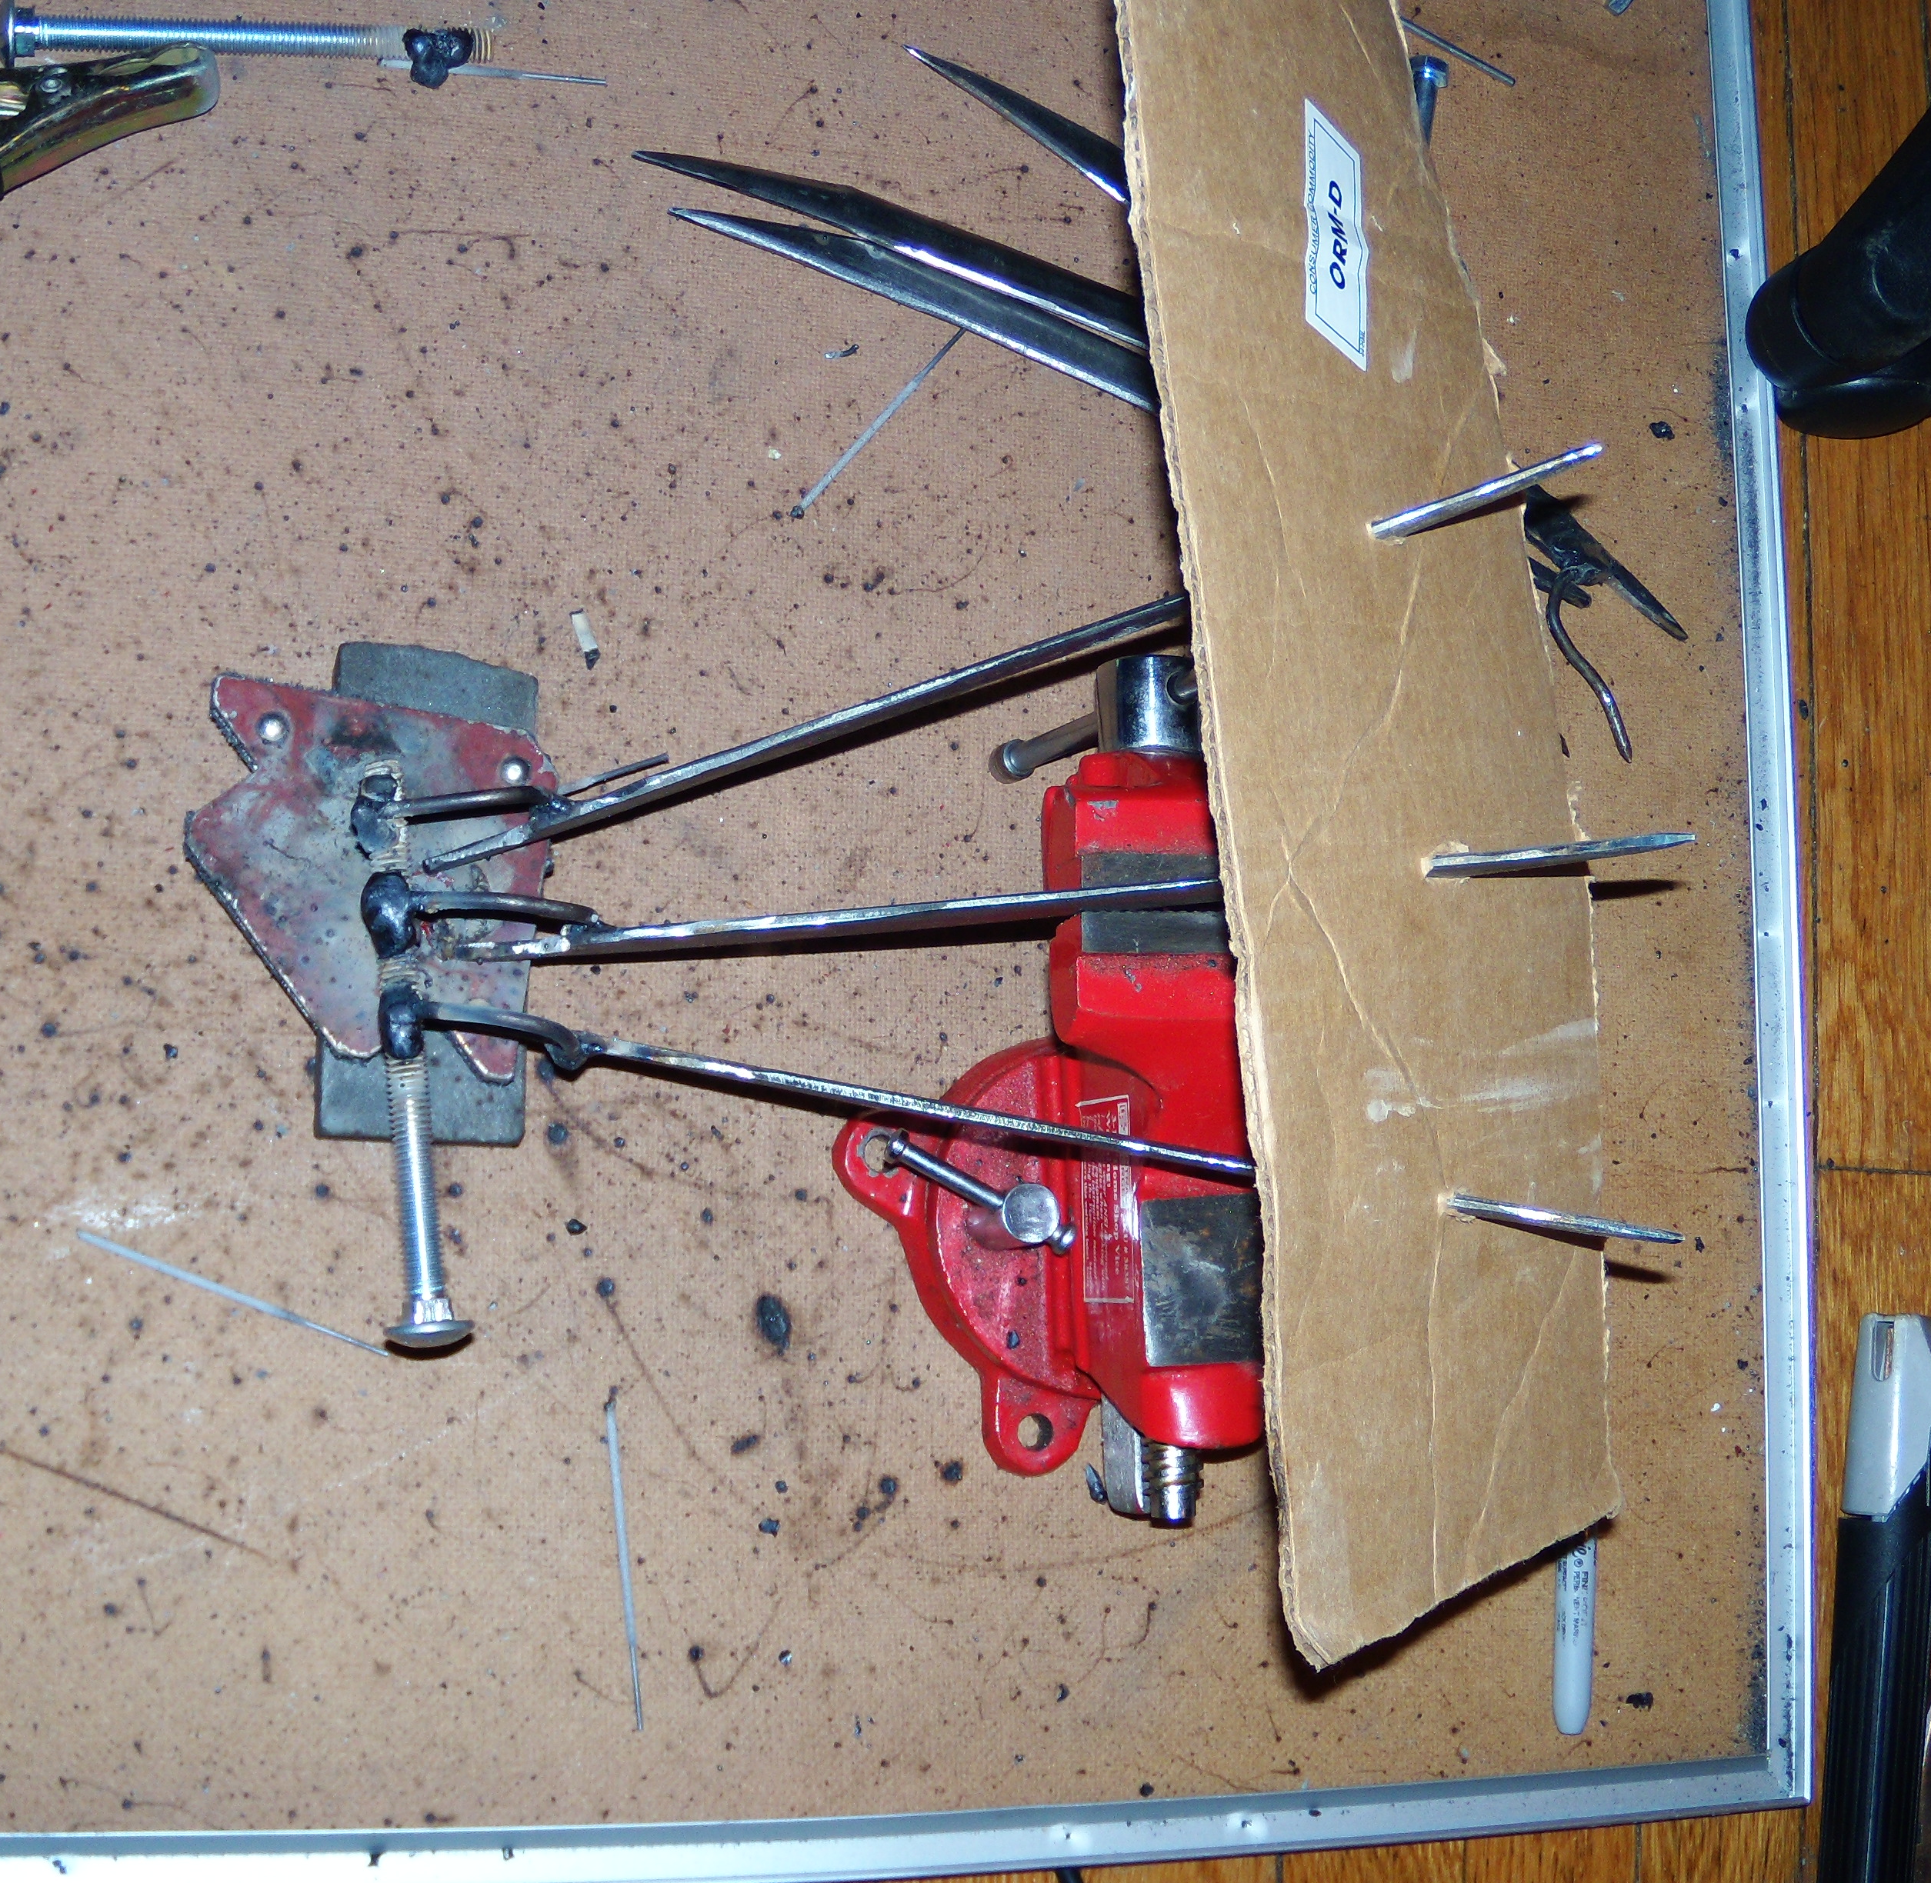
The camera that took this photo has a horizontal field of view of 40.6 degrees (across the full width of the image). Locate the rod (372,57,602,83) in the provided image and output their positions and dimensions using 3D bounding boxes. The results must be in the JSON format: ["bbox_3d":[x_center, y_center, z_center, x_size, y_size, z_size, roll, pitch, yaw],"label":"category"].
[{"bbox_3d":[-0.122,-0.223,0.670,0.058,0.002,0.002,-2,84,-19],"label":"rod"}]

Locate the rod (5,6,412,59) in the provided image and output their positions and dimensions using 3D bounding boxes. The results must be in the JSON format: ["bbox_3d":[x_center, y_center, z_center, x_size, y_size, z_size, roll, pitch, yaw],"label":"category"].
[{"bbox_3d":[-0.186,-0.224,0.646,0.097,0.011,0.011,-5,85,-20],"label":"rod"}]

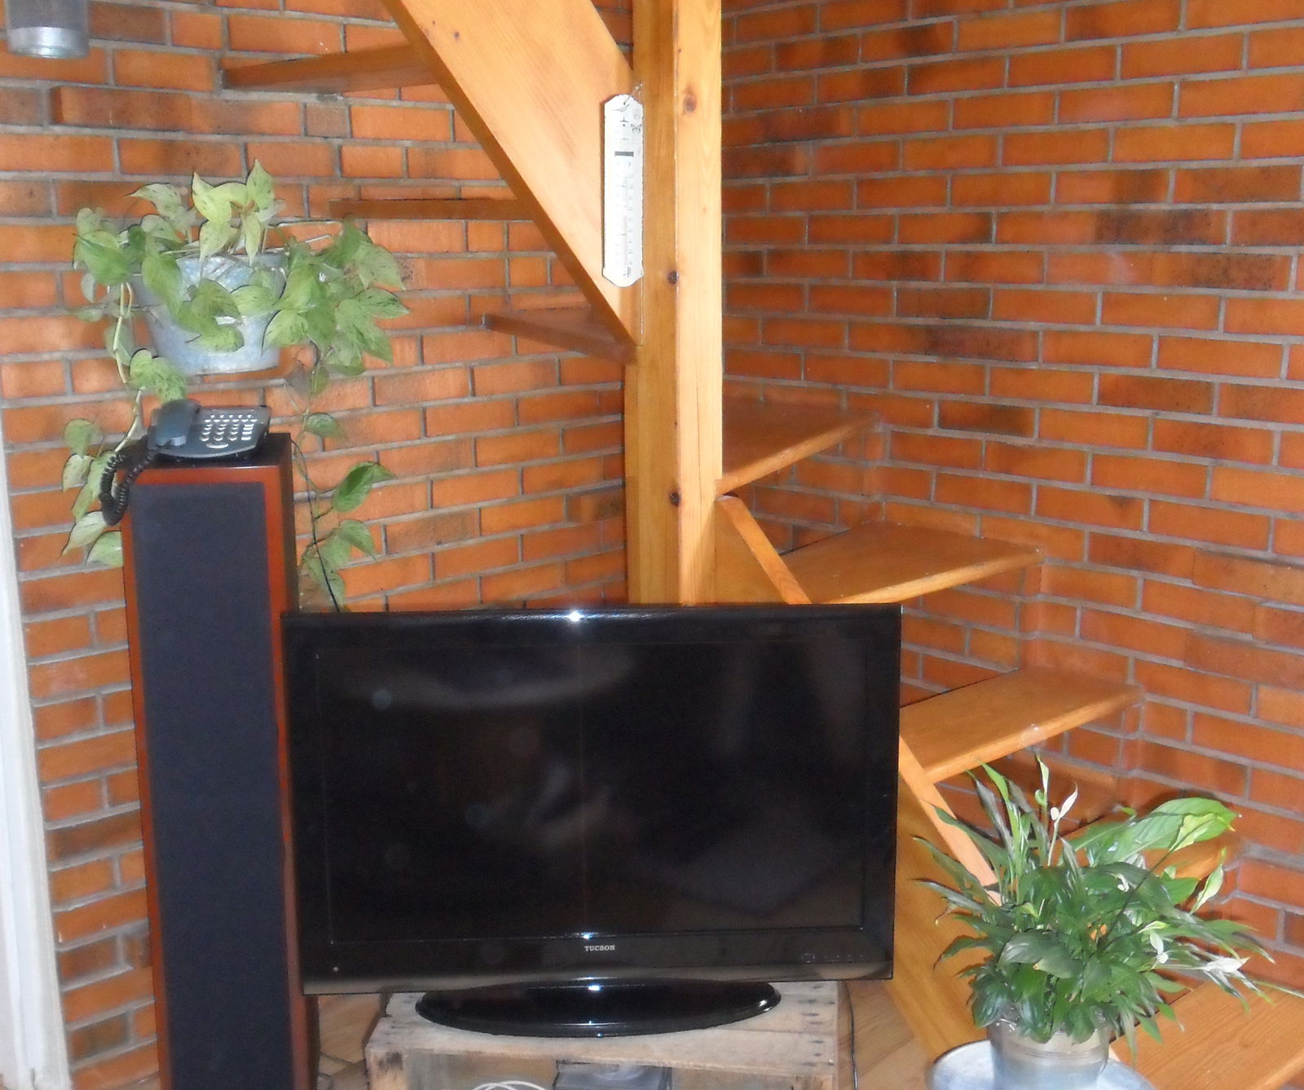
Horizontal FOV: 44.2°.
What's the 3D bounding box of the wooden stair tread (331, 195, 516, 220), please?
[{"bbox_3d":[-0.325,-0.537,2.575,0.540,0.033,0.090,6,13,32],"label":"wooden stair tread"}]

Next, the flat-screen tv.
[{"bbox_3d":[-0.065,0.349,2.131,0.787,0.550,0.200,-1,11,-2],"label":"flat-screen tv"}]

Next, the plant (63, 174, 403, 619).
[{"bbox_3d":[-0.664,-0.243,2.559,0.460,0.668,0.260,-10,14,-42],"label":"plant"}]

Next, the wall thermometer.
[{"bbox_3d":[-0.041,-0.507,2.312,0.068,0.271,0.015,-8,13,-36],"label":"wall thermometer"}]

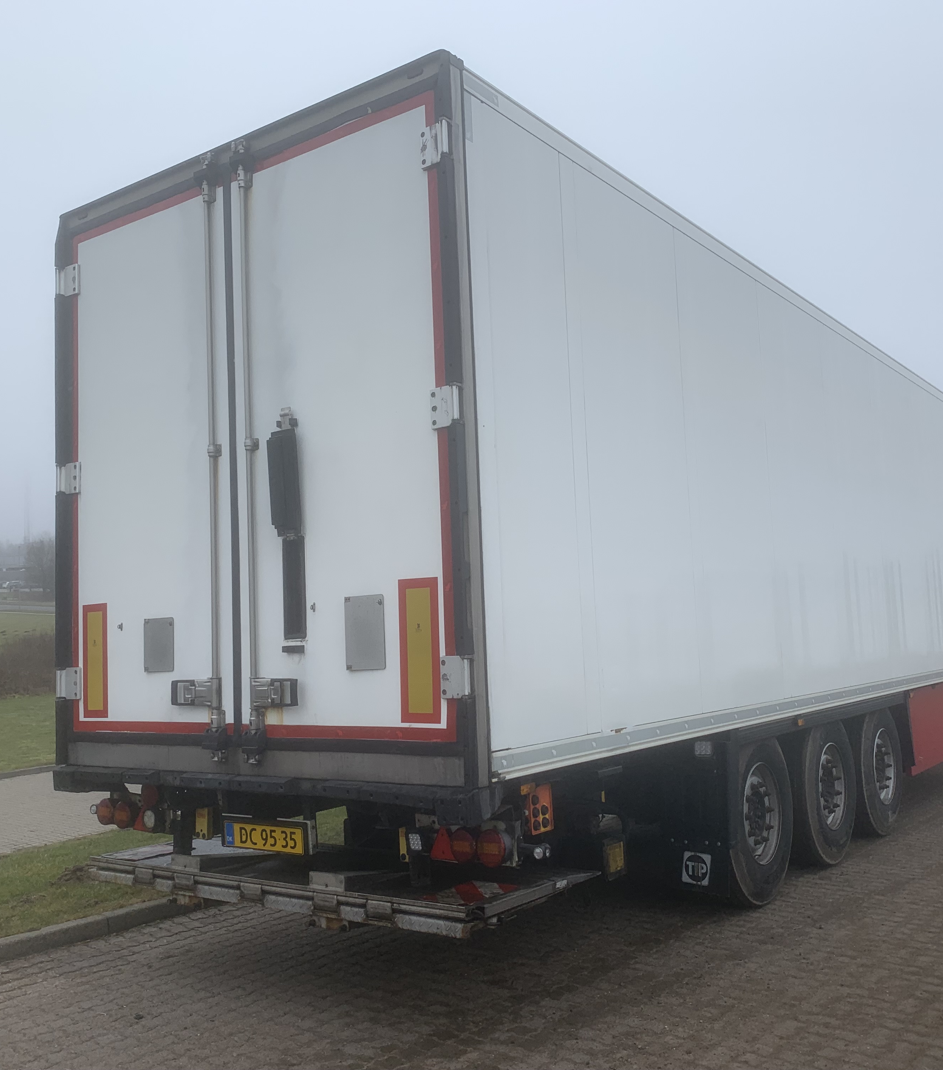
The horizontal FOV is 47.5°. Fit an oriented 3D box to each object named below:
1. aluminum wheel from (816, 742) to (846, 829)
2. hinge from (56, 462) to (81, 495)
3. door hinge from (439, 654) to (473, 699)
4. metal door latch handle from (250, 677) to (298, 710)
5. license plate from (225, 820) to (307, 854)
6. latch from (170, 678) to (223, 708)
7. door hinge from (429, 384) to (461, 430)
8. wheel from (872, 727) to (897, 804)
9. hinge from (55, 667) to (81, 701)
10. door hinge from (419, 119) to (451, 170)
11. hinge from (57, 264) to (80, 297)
[{"bbox_3d":[2.385,1.744,7.456,0.260,0.590,0.590,-6,-7,36],"label":"aluminum wheel"},{"bbox_3d":[-2.106,-0.290,5.593,0.150,0.163,0.050,-6,-7,36],"label":"hinge"},{"bbox_3d":[-0.063,0.538,4.048,0.140,0.163,0.050,-6,-7,36],"label":"door hinge"},{"bbox_3d":[-0.834,0.673,4.562,0.240,0.120,0.065,-6,-7,36],"label":"metal door latch handle"},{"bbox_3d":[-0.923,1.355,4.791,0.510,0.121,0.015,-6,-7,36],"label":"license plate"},{"bbox_3d":[-1.271,0.722,4.900,0.300,0.130,0.075,-6,-7,36],"label":"latch"},{"bbox_3d":[-0.101,-0.493,4.122,0.157,0.160,0.047,-6,-7,36],"label":"door hinge"},{"bbox_3d":[3.154,1.832,8.509,0.260,0.590,0.590,-6,-7,36],"label":"wheel"},{"bbox_3d":[-2.045,0.757,5.450,0.157,0.160,0.047,-6,-7,36],"label":"hinge"},{"bbox_3d":[-0.141,-1.543,4.221,0.157,0.160,0.047,-6,-7,36],"label":"door hinge"},{"bbox_3d":[-2.124,-1.332,5.649,0.157,0.160,0.047,-6,-7,36],"label":"hinge"}]

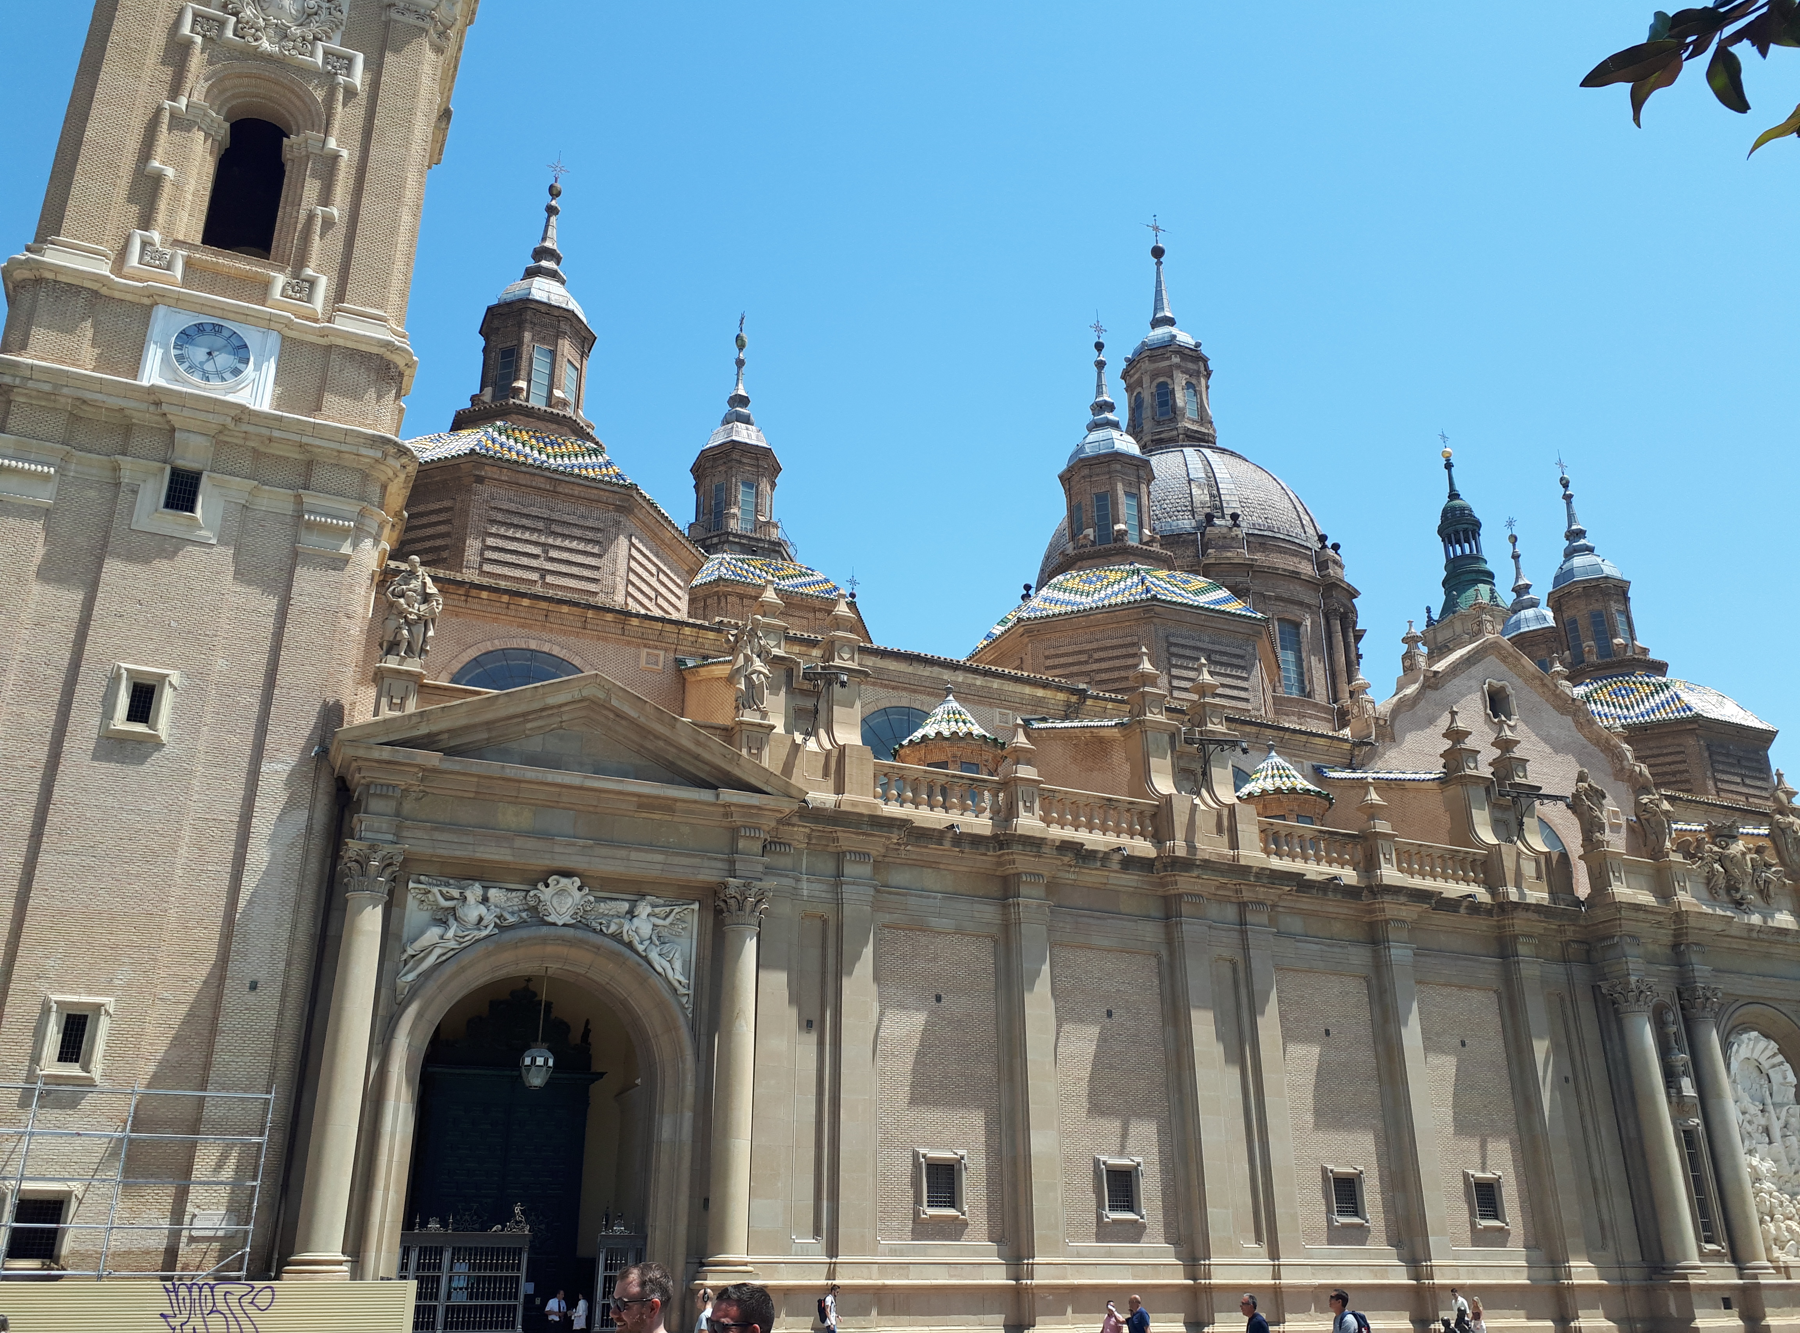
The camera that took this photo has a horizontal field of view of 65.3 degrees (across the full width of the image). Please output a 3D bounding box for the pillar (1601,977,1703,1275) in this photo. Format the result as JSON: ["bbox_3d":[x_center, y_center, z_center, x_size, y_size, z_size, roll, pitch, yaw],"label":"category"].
[{"bbox_3d":[27.040,16.387,50.551,1.600,10.200,1.600,10,-25,-22],"label":"pillar"}]

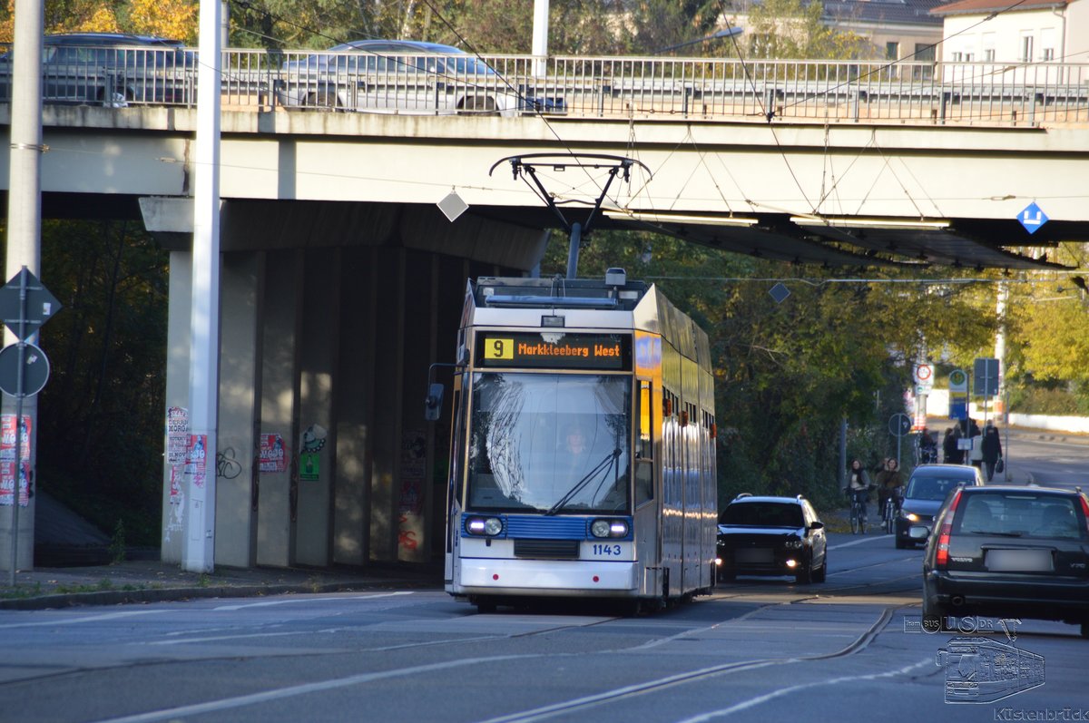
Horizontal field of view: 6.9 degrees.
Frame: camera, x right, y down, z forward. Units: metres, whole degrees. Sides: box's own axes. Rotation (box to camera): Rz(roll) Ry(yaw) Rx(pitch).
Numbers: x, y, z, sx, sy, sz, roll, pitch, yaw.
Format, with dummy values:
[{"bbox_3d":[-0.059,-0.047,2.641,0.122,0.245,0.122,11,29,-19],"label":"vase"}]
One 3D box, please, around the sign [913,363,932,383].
[{"bbox_3d":[13.734,0.460,328.000,0.800,0.800,0.050,1,-1,-19],"label":"sign"}]

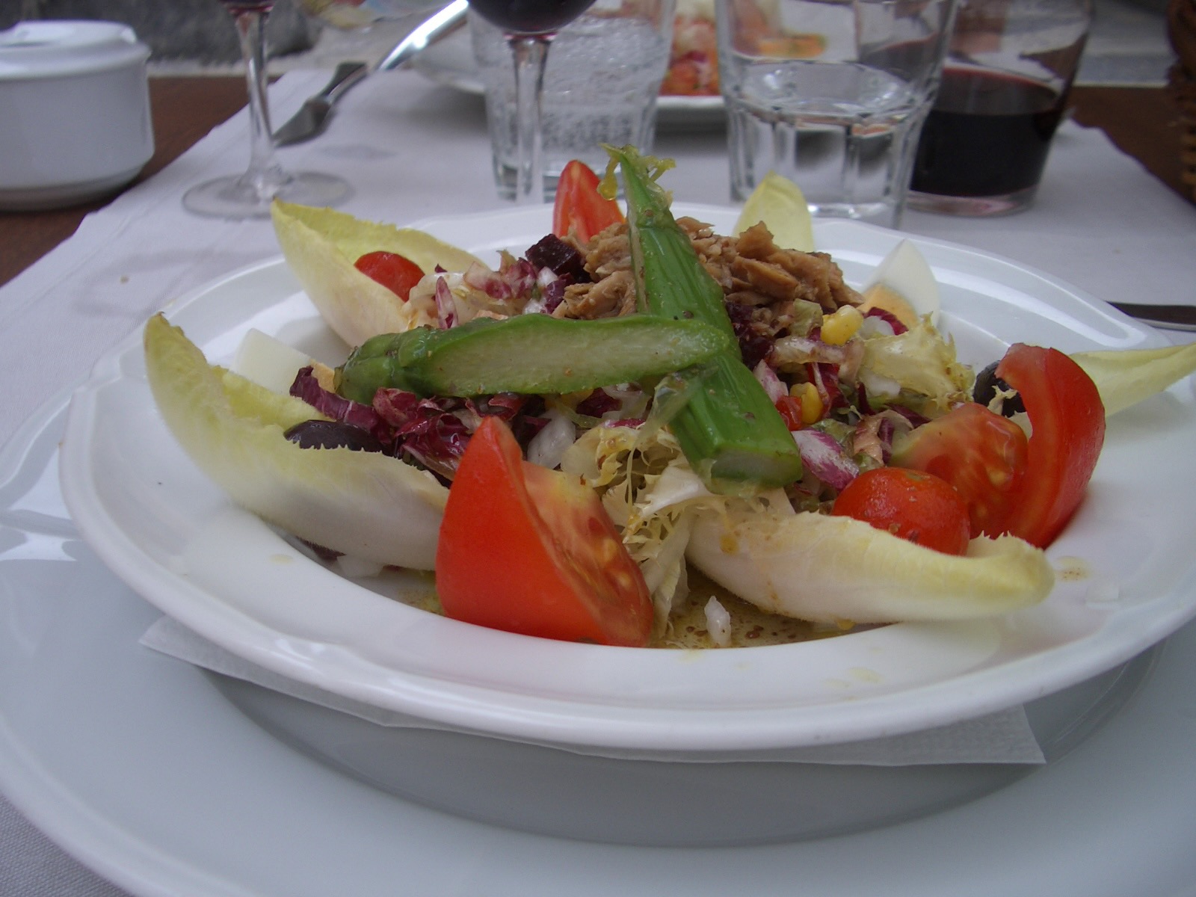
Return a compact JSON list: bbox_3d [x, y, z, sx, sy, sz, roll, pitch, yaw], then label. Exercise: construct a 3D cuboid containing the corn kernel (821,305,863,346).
[{"bbox_3d":[0.050,-0.025,0.247,0.007,0.009,0.006,38,16,-14],"label":"corn kernel"}]

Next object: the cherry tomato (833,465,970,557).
[{"bbox_3d":[0.052,0.013,0.208,0.025,0.022,0.025,0,28,0],"label":"cherry tomato"}]

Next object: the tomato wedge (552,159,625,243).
[{"bbox_3d":[-0.003,-0.052,0.313,0.028,0.042,0.026,-3,28,-5],"label":"tomato wedge"}]

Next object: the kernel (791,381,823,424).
[{"bbox_3d":[0.040,-0.009,0.228,0.007,0.009,0.005,13,28,12],"label":"kernel"}]

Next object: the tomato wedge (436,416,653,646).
[{"bbox_3d":[-0.010,0.016,0.212,0.032,0.044,0.027,-14,18,40],"label":"tomato wedge"}]

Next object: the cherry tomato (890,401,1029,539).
[{"bbox_3d":[0.066,0.005,0.224,0.025,0.025,0.019,11,30,19],"label":"cherry tomato"}]

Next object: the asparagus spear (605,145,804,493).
[{"bbox_3d":[0.017,-0.030,0.246,0.017,0.012,0.089,-9,52,-11],"label":"asparagus spear"}]

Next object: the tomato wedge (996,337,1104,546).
[{"bbox_3d":[0.081,0.000,0.216,0.020,0.037,0.021,-16,27,-34],"label":"tomato wedge"}]

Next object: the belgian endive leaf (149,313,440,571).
[{"bbox_3d":[-0.058,0.001,0.235,0.076,0.024,0.030,28,6,17],"label":"belgian endive leaf"}]

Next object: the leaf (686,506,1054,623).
[{"bbox_3d":[0.048,0.020,0.213,0.063,0.020,0.024,3,7,17],"label":"leaf"}]

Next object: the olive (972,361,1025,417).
[{"bbox_3d":[0.084,-0.012,0.251,0.018,0.013,0.015,-16,32,-27],"label":"olive"}]

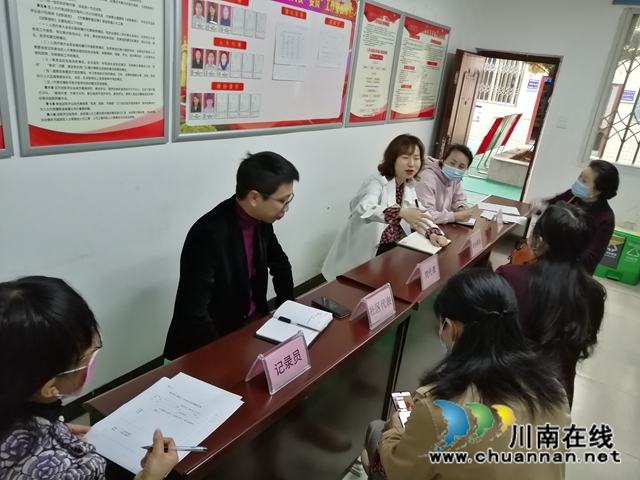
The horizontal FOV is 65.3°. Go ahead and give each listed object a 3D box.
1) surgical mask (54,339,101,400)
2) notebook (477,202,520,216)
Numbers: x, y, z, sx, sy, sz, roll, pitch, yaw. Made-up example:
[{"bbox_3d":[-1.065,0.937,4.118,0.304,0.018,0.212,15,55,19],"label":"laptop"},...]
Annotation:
[{"bbox_3d":[-0.500,0.281,1.060,0.140,0.115,0.085,29,-6,46],"label":"surgical mask"},{"bbox_3d":[1.408,-0.255,3.926,0.295,0.016,0.210,9,20,7],"label":"notebook"}]

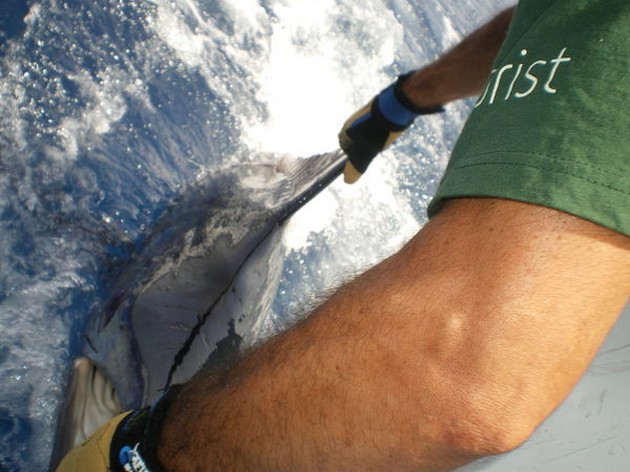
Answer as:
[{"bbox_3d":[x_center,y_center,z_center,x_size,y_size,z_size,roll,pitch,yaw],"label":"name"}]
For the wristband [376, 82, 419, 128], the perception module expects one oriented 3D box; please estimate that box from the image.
[{"bbox_3d":[0.152,-0.233,1.180,0.076,0.036,0.064,49,41,-4],"label":"wristband"}]

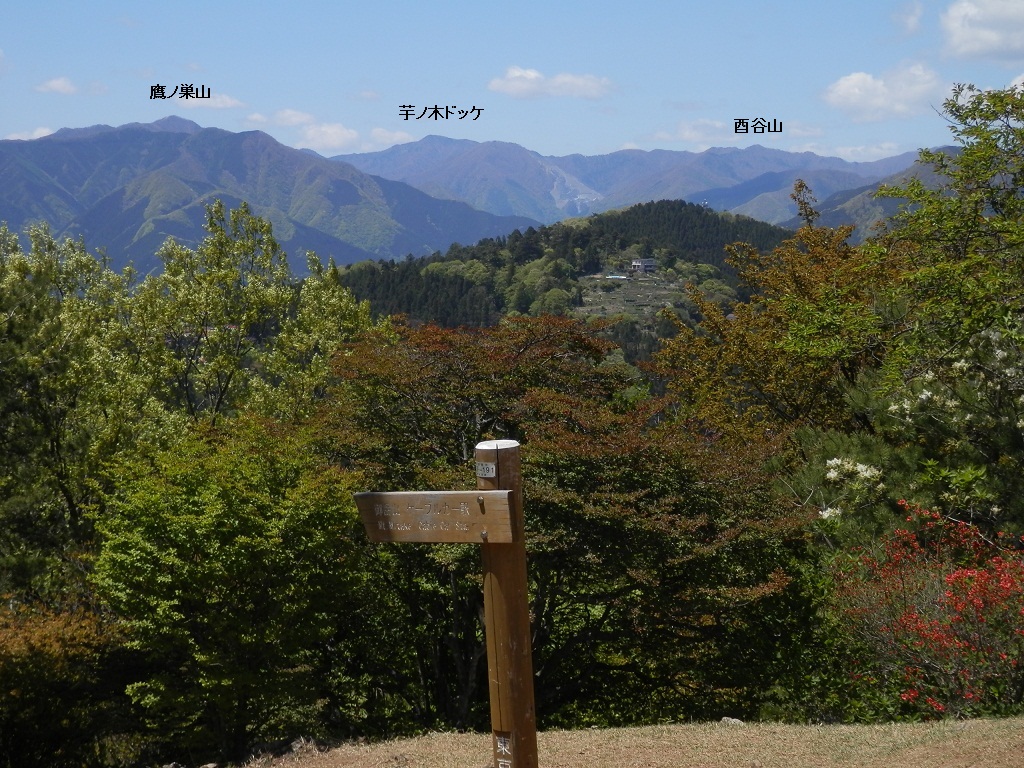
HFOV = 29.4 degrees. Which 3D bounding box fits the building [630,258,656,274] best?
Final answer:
[{"bbox_3d":[104.535,-93.298,1545.000,11.500,11.500,15.000,4,6,42],"label":"building"}]

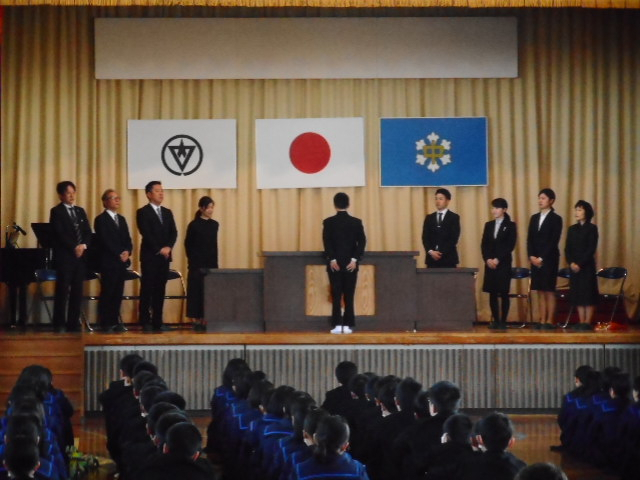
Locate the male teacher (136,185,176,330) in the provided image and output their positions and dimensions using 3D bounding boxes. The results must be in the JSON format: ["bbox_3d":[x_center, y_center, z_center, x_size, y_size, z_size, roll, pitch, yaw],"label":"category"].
[{"bbox_3d":[-1.930,0.199,33.600,0.480,1.795,0.340,0,0,-35],"label":"male teacher"}]

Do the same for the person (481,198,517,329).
[{"bbox_3d":[2.102,0.283,33.400,0.460,1.550,0.300,0,0,28],"label":"person"}]

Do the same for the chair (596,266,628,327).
[{"bbox_3d":[3.498,0.719,34.900,0.460,0.759,0.480,0,0,27],"label":"chair"}]

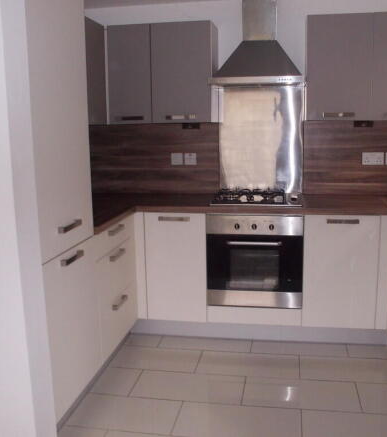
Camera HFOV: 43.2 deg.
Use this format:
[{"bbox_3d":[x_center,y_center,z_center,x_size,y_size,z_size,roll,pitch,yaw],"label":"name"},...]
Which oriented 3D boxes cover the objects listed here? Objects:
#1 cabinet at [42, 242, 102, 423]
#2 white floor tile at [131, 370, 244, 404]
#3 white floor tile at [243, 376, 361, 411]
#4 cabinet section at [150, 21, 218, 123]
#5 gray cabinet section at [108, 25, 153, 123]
[{"bbox_3d":[-0.560,0.489,2.268,0.025,0.710,0.597,0,10,11],"label":"cabinet"},{"bbox_3d":[-0.023,0.929,2.690,0.599,0.012,0.300,1,10,10],"label":"white floor tile"},{"bbox_3d":[0.567,0.934,2.583,0.599,0.012,0.300,1,10,10],"label":"white floor tile"},{"bbox_3d":[-0.058,-0.983,3.374,0.407,0.644,0.314,1,10,9],"label":"cabinet section"},{"bbox_3d":[-0.406,-0.988,3.428,0.297,0.644,0.314,1,10,9],"label":"gray cabinet section"}]

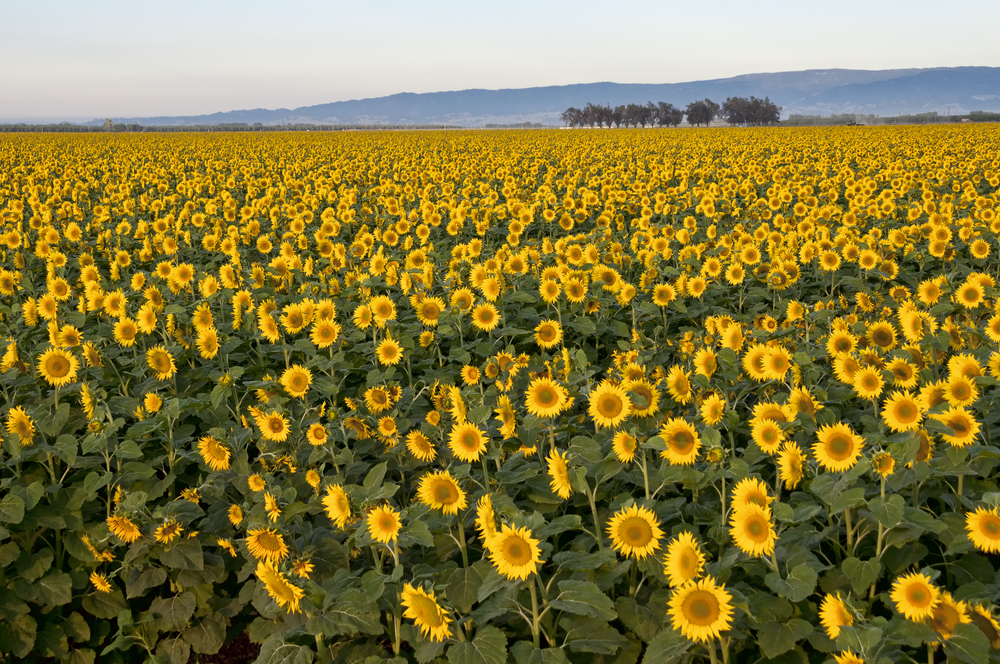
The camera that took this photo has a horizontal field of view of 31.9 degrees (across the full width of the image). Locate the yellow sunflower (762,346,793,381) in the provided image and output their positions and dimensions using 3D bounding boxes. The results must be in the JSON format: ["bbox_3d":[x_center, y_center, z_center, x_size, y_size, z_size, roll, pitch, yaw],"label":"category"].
[{"bbox_3d":[1.667,0.189,10.500,0.206,0.210,0.076,4,6,31],"label":"yellow sunflower"}]

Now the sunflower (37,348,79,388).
[{"bbox_3d":[-2.532,0.197,10.000,0.238,0.235,0.065,-2,1,-10],"label":"sunflower"}]

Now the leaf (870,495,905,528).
[{"bbox_3d":[1.685,0.781,7.600,0.145,0.145,0.060,0,7,6],"label":"leaf"}]

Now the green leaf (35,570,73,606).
[{"bbox_3d":[-2.151,1.233,8.400,0.190,0.200,0.060,-1,-36,-8],"label":"green leaf"}]

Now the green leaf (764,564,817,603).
[{"bbox_3d":[1.080,0.932,6.500,0.190,0.130,0.130,0,7,6],"label":"green leaf"}]

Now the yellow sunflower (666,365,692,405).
[{"bbox_3d":[0.981,0.294,9.600,0.205,0.205,0.065,6,2,45],"label":"yellow sunflower"}]

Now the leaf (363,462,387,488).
[{"bbox_3d":[-0.575,0.657,8.000,0.100,0.115,0.060,2,7,17],"label":"leaf"}]

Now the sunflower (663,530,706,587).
[{"bbox_3d":[0.630,0.781,6.000,0.065,0.195,0.195,7,0,-40],"label":"sunflower"}]

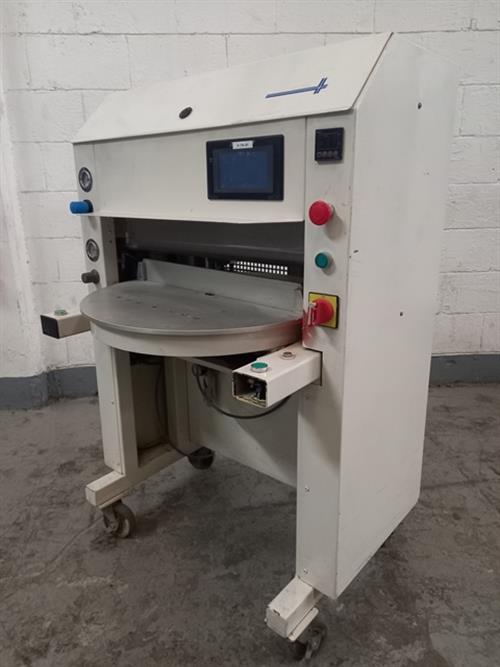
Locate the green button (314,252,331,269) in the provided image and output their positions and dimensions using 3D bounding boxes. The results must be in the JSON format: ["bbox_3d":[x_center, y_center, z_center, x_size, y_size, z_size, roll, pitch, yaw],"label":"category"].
[{"bbox_3d":[0.128,-0.129,0.862,0.027,0.028,0.014,12,21,37],"label":"green button"}]

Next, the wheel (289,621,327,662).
[{"bbox_3d":[0.129,0.710,1.111,0.100,0.120,0.050,12,21,37],"label":"wheel"}]

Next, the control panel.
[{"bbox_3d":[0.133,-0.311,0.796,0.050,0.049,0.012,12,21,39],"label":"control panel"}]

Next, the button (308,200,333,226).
[{"bbox_3d":[0.126,-0.204,0.816,0.041,0.041,0.037,12,21,39],"label":"button"}]

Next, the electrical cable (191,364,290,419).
[{"bbox_3d":[-0.050,0.173,1.385,0.380,0.150,0.100,12,21,39],"label":"electrical cable"}]

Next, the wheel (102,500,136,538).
[{"bbox_3d":[-0.418,0.579,1.527,0.120,0.150,0.072,12,21,39],"label":"wheel"}]

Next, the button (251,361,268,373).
[{"bbox_3d":[0.016,0.058,0.816,0.029,0.012,0.029,-1,16,0],"label":"button"}]

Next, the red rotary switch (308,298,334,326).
[{"bbox_3d":[0.126,-0.039,0.873,0.042,0.046,0.032,12,21,37],"label":"red rotary switch"}]

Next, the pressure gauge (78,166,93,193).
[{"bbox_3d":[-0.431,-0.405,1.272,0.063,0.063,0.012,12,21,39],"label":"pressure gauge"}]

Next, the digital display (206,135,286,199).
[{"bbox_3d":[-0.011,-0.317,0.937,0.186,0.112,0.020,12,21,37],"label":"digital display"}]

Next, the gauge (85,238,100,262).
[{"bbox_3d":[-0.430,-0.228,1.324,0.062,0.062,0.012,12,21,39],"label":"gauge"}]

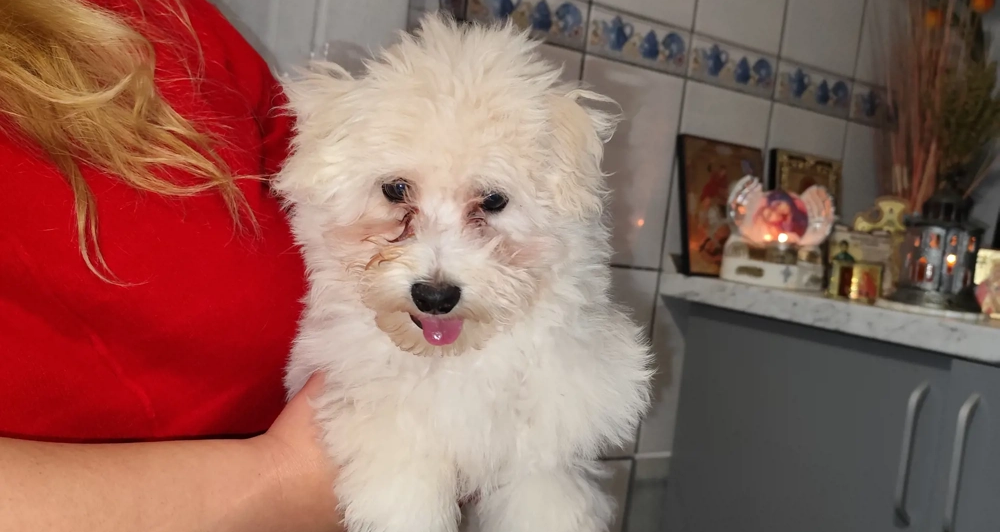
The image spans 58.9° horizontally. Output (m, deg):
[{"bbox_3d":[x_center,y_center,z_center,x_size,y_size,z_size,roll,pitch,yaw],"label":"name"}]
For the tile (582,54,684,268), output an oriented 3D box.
[{"bbox_3d":[0.188,-0.149,1.328,0.199,0.299,0.010,5,4,-33],"label":"tile"}]

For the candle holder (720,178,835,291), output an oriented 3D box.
[{"bbox_3d":[0.418,-0.050,1.338,0.155,0.160,0.070,9,4,23],"label":"candle holder"}]

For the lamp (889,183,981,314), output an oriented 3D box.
[{"bbox_3d":[0.595,-0.023,1.190,0.117,0.168,0.117,9,4,27],"label":"lamp"}]

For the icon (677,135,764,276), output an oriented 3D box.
[{"bbox_3d":[0.353,-0.089,1.401,0.175,0.217,0.016,5,-10,-33],"label":"icon"}]

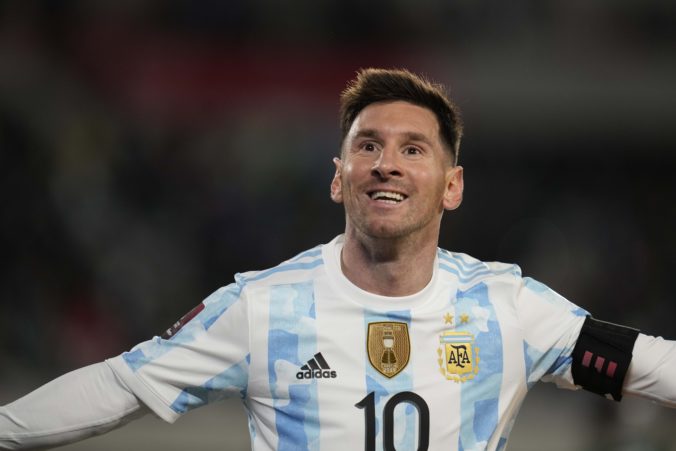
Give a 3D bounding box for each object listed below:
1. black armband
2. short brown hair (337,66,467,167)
[{"bbox_3d":[0.374,0.187,10.580,0.078,0.102,0.100,15,0,10],"label":"black armband"},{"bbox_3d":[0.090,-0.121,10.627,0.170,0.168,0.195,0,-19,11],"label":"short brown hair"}]

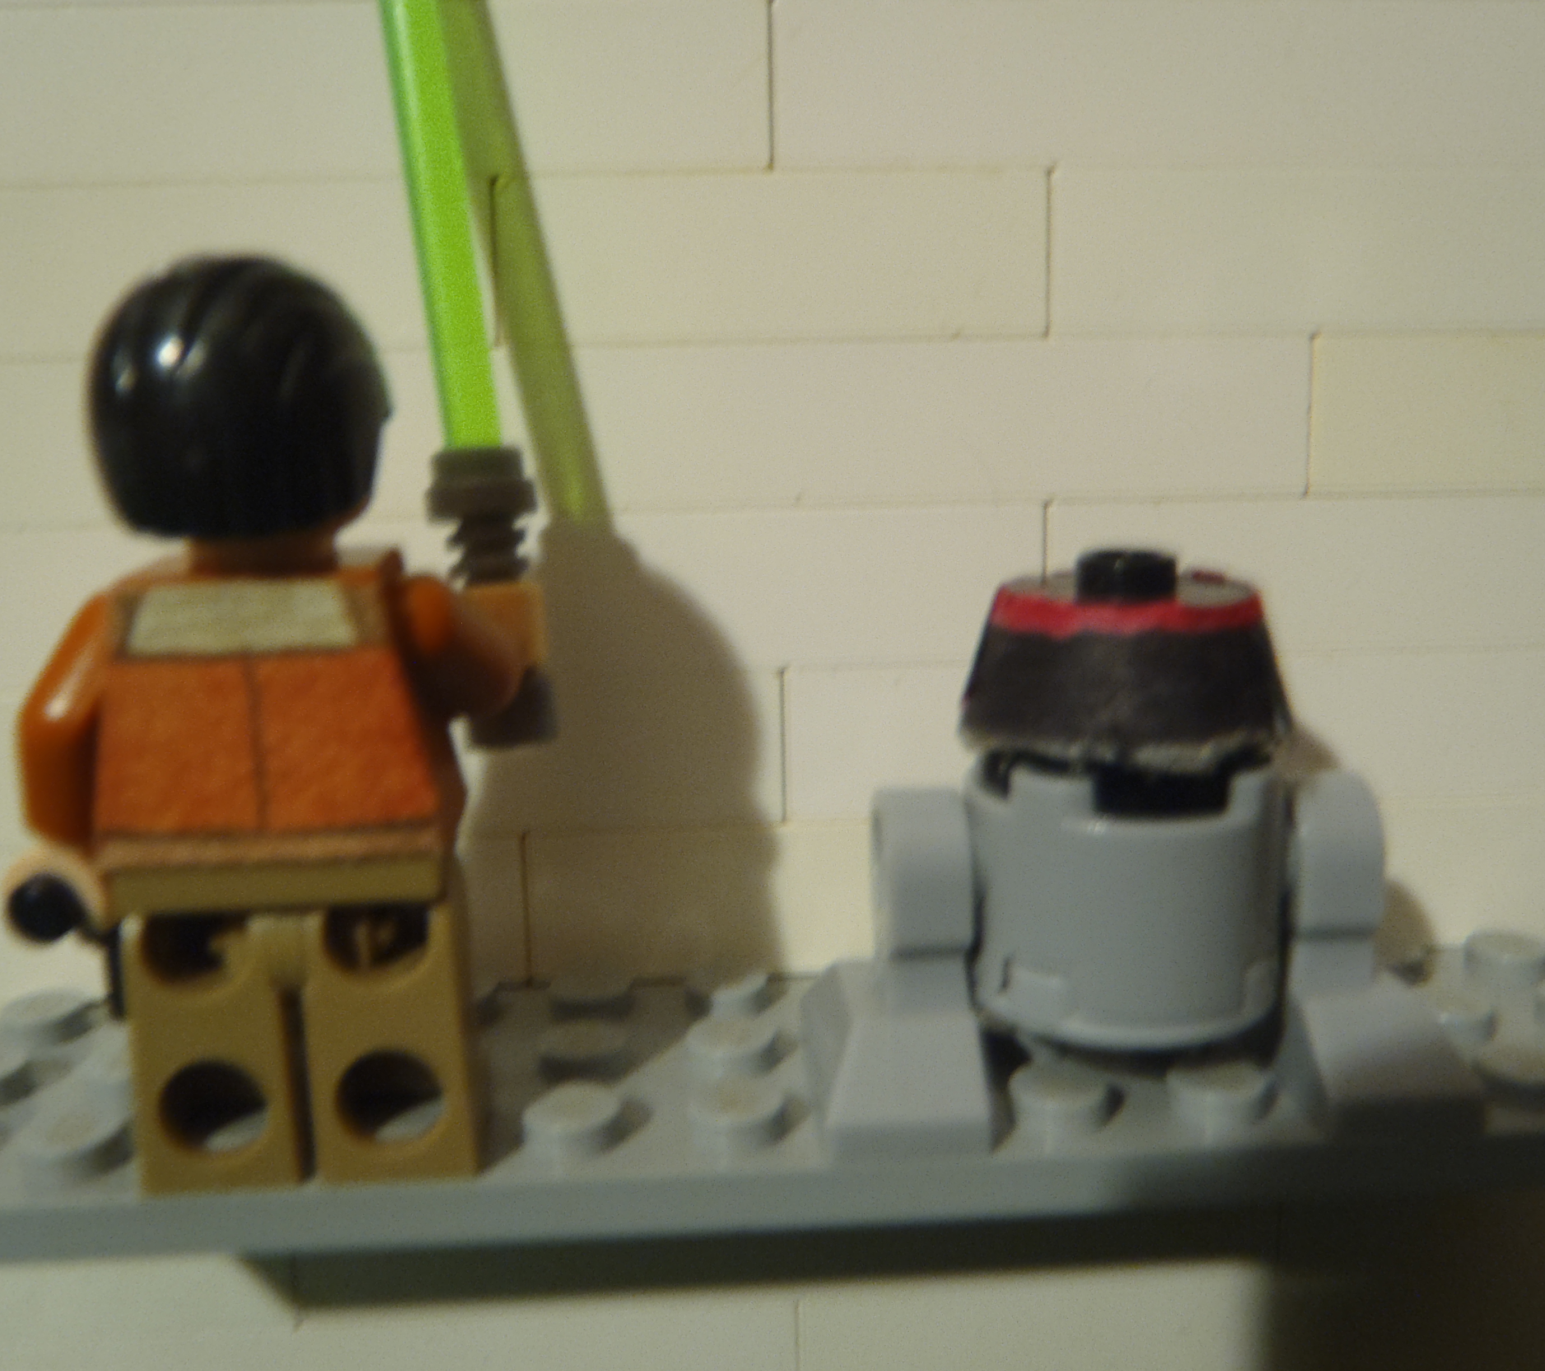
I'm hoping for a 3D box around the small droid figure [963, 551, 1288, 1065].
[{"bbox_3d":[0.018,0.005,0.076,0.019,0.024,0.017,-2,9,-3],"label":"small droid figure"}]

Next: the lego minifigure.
[{"bbox_3d":[-0.024,0.001,0.071,0.024,0.042,0.018,-2,9,-3],"label":"lego minifigure"}]

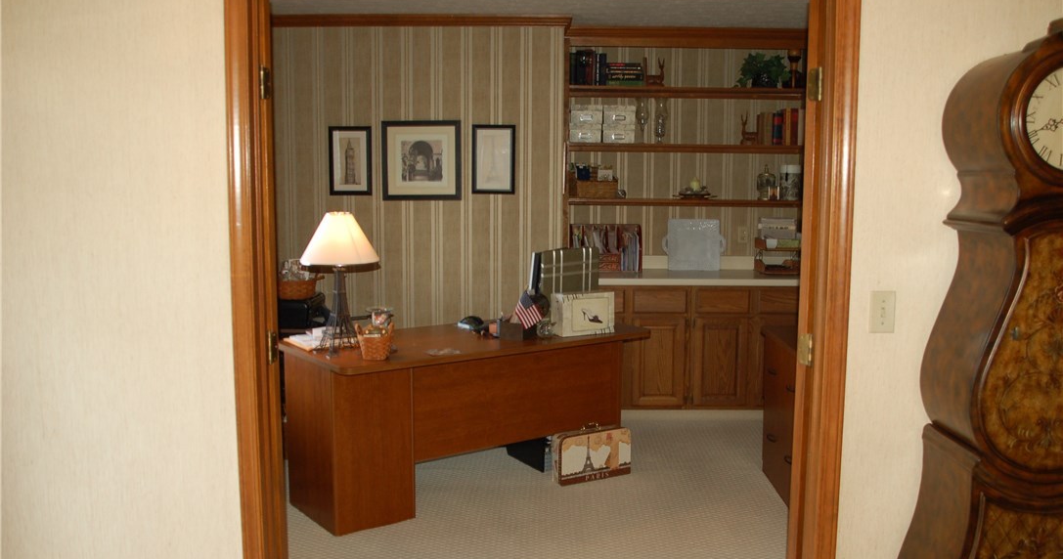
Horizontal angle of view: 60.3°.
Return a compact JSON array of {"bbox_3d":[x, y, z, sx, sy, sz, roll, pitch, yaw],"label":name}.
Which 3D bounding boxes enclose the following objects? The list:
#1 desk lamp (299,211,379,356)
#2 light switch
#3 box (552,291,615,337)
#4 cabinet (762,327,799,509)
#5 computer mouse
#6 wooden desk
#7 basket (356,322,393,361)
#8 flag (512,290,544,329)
[{"bbox_3d":[-0.833,0.018,3.964,0.340,0.605,0.340,-5,8,-36],"label":"desk lamp"},{"bbox_3d":[0.947,0.089,2.465,0.070,0.114,0.016,0,7,0],"label":"light switch"},{"bbox_3d":[0.251,0.163,4.509,0.284,0.200,0.145,-3,7,-24],"label":"box"},{"bbox_3d":[1.473,0.675,4.372,0.560,0.745,0.780,0,7,0],"label":"cabinet"},{"bbox_3d":[-0.301,0.226,4.608,0.072,0.047,0.120,-5,8,-36],"label":"computer mouse"},{"bbox_3d":[-0.278,0.653,4.433,1.658,0.760,0.755,-5,8,-36],"label":"wooden desk"},{"bbox_3d":[-0.670,0.257,3.927,0.155,0.140,0.120,0,7,0],"label":"basket"},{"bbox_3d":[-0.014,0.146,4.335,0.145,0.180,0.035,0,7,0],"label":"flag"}]

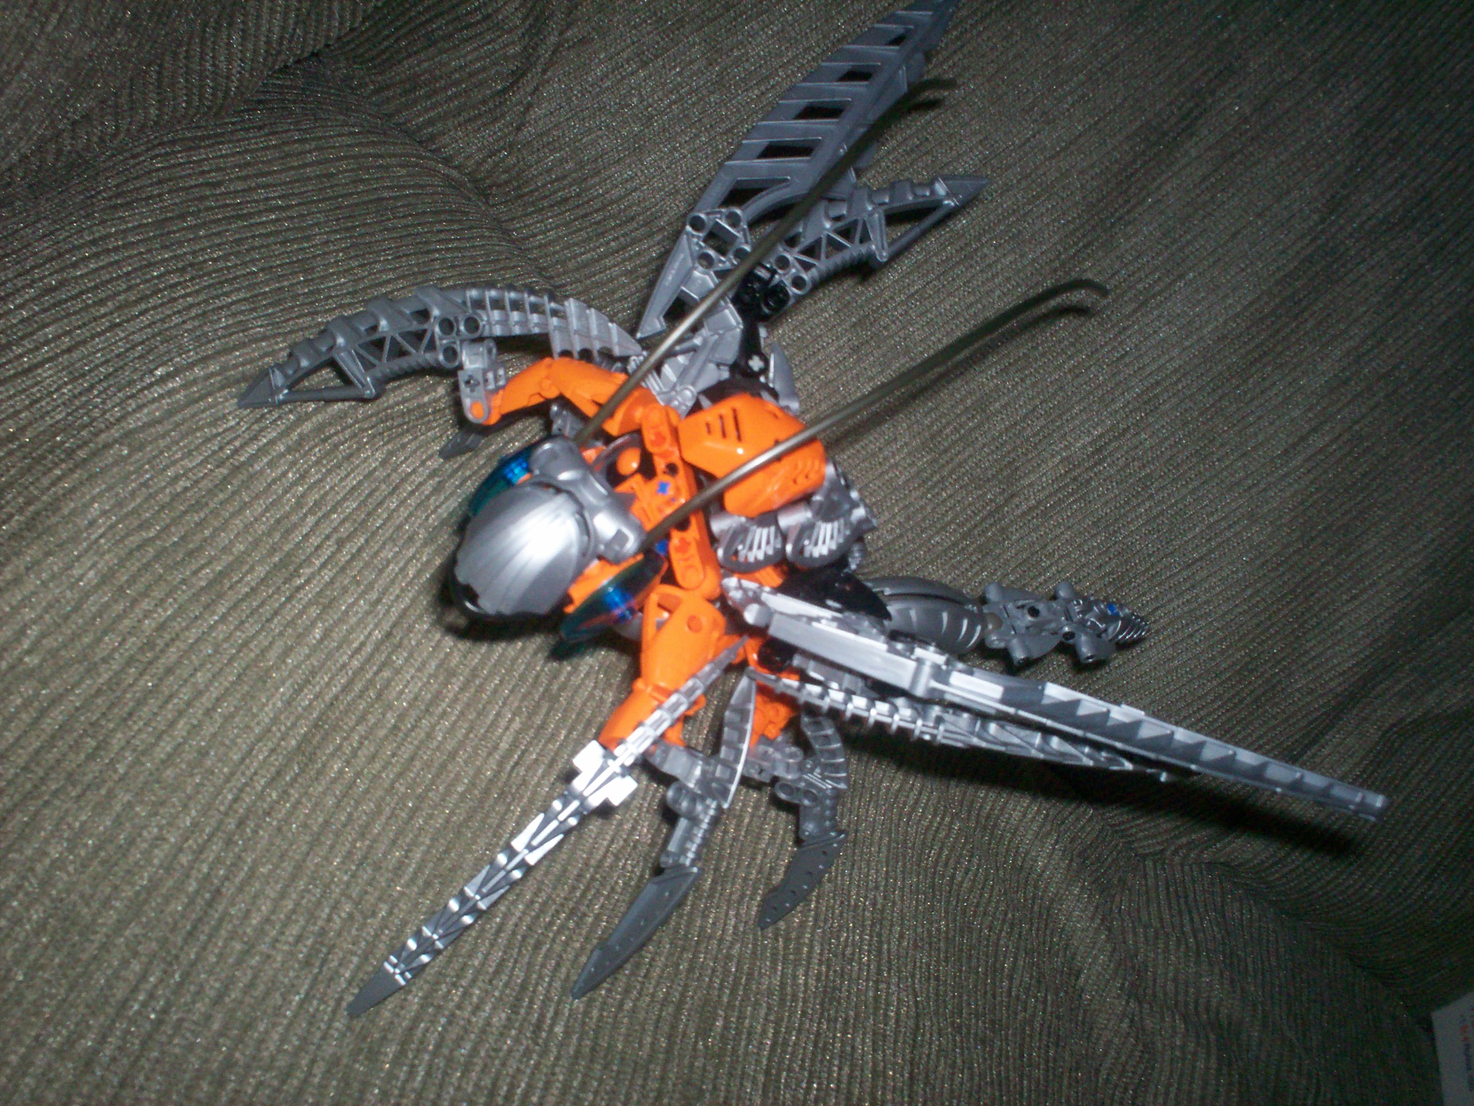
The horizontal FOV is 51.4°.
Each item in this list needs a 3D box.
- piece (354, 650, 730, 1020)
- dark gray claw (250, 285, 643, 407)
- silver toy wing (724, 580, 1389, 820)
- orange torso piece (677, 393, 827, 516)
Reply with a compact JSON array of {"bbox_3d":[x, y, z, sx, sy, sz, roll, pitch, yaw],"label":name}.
[{"bbox_3d":[-0.039,0.059,0.358,0.014,0.027,0.126,46,63,2],"label":"piece"},{"bbox_3d":[-0.086,-0.059,0.439,0.120,0.028,0.013,-6,11,9],"label":"dark gray claw"},{"bbox_3d":[0.081,0.036,0.386,0.166,0.012,0.031,18,14,0],"label":"silver toy wing"},{"bbox_3d":[0.004,-0.026,0.408,0.032,0.022,0.032,-16,56,-21],"label":"orange torso piece"}]

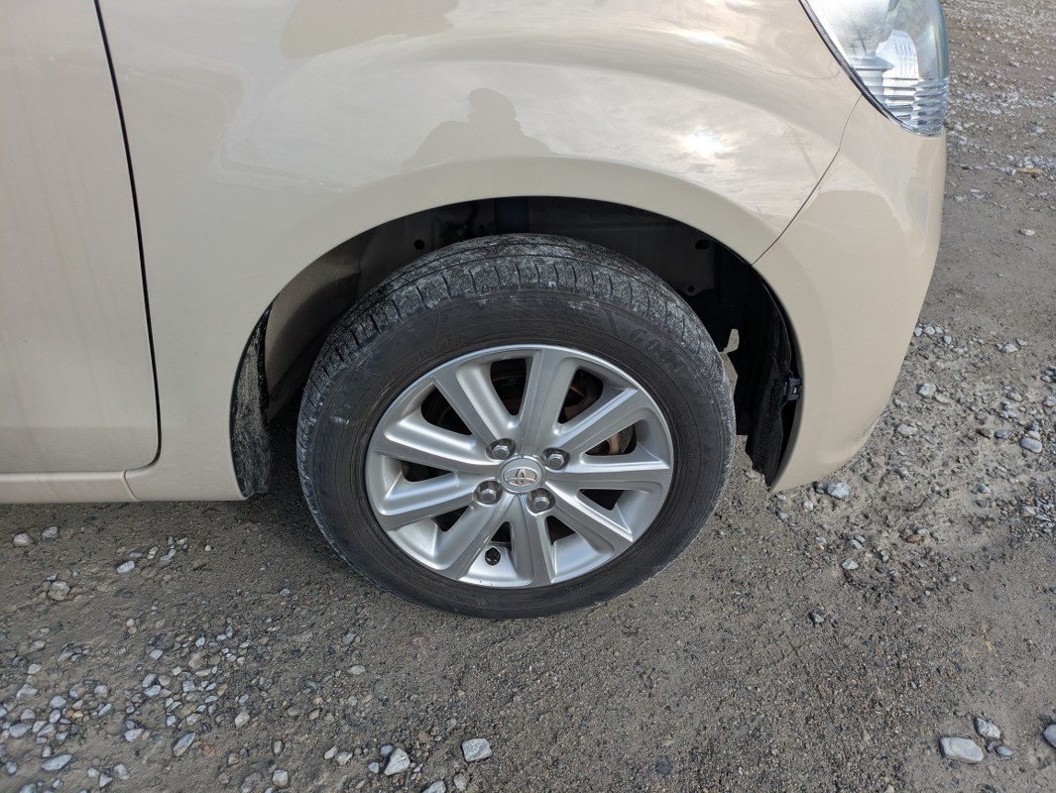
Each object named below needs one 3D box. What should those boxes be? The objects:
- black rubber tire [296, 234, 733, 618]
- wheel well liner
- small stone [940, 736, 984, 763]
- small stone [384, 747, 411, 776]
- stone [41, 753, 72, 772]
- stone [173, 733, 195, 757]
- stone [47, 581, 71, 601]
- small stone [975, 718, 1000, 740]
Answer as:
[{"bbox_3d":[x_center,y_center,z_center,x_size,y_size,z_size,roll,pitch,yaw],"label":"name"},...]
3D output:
[{"bbox_3d":[-0.012,0.063,1.028,0.571,0.563,0.172,0,33,-3],"label":"black rubber tire"},{"bbox_3d":[-0.009,-0.089,0.970,0.690,0.410,0.240,0,33,-3],"label":"wheel well liner"},{"bbox_3d":[0.546,0.445,0.960,0.054,0.019,0.034,7,33,9],"label":"small stone"},{"bbox_3d":[-0.158,0.447,0.930,0.023,0.016,0.035,25,40,32],"label":"small stone"},{"bbox_3d":[-0.567,0.442,0.921,0.032,0.013,0.016,-14,36,-23],"label":"stone"},{"bbox_3d":[-0.425,0.431,0.944,0.015,0.012,0.032,16,35,21],"label":"stone"},{"bbox_3d":[-0.703,0.291,1.145,0.030,0.019,0.039,-24,41,-34],"label":"stone"},{"bbox_3d":[0.596,0.432,0.989,0.021,0.014,0.032,-18,38,-28],"label":"small stone"}]

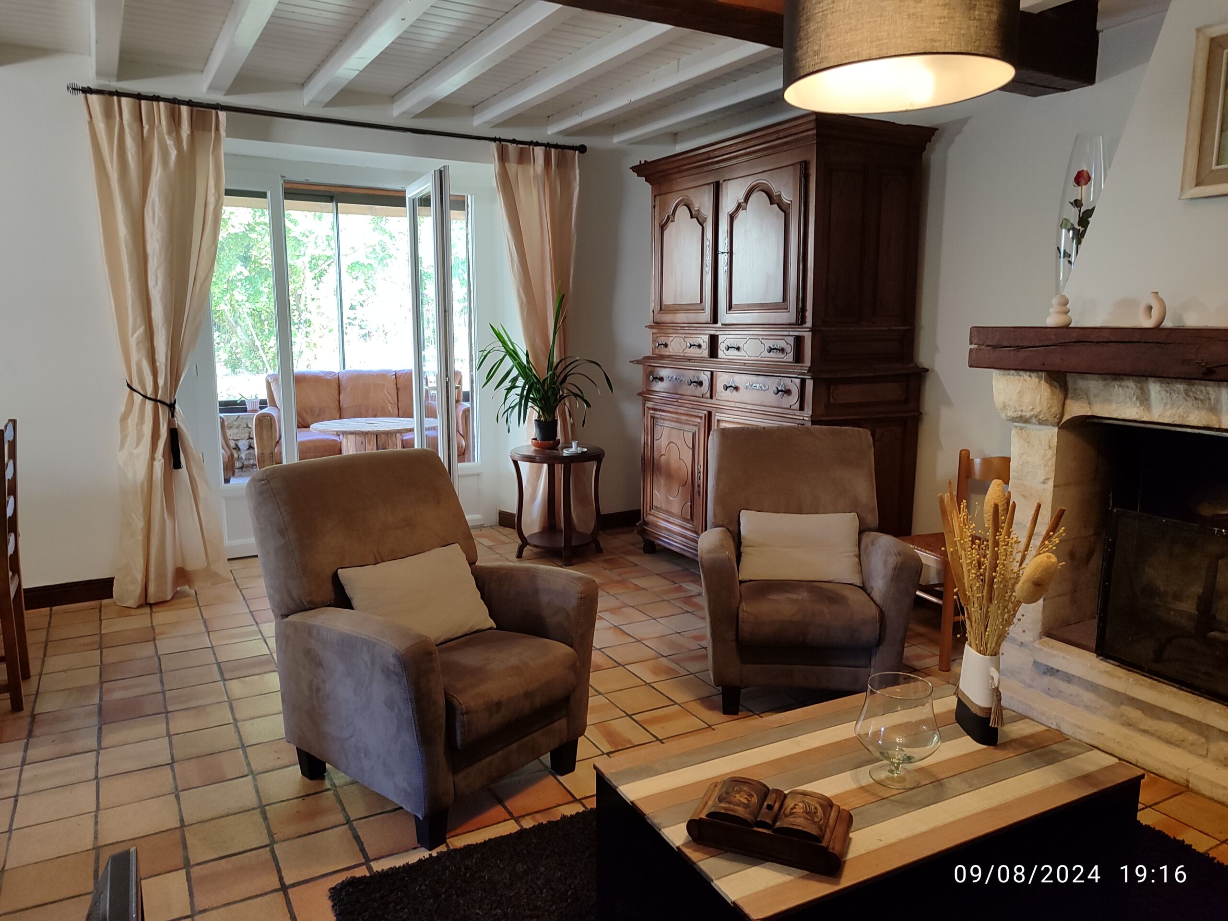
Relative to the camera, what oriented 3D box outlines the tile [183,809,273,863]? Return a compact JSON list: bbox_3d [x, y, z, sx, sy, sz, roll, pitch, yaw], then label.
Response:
[{"bbox_3d":[-1.056,1.031,2.424,0.198,0.015,0.198,-5,10,-29],"label":"tile"}]

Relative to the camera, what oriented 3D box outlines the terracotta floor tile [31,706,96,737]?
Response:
[{"bbox_3d":[-1.914,0.916,3.101,0.198,0.015,0.198,-5,10,-29],"label":"terracotta floor tile"}]

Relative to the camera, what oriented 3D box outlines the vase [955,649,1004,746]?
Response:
[{"bbox_3d":[0.881,0.550,2.136,0.082,0.205,0.190,0,9,0],"label":"vase"}]

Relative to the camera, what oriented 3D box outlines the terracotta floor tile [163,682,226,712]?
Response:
[{"bbox_3d":[-1.553,0.886,3.303,0.198,0.015,0.198,-5,10,-29],"label":"terracotta floor tile"}]

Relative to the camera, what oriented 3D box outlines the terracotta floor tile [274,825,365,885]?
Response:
[{"bbox_3d":[-0.806,1.079,2.427,0.200,0.015,0.200,-5,11,-29],"label":"terracotta floor tile"}]

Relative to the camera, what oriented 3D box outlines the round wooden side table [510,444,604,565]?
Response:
[{"bbox_3d":[-0.332,0.259,5.378,0.568,0.649,0.568,0,9,0],"label":"round wooden side table"}]

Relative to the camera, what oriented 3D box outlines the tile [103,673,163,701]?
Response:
[{"bbox_3d":[-1.892,0.898,3.482,0.200,0.015,0.200,-5,11,-29],"label":"tile"}]

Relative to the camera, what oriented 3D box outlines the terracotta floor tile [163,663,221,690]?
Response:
[{"bbox_3d":[-1.669,0.866,3.511,0.200,0.018,0.200,-5,11,-29],"label":"terracotta floor tile"}]

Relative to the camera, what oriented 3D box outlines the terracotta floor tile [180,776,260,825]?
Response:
[{"bbox_3d":[-1.155,1.002,2.603,0.198,0.015,0.198,-5,10,-29],"label":"terracotta floor tile"}]

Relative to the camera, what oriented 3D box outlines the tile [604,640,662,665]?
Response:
[{"bbox_3d":[0.079,0.848,3.864,0.200,0.015,0.200,-5,11,-29],"label":"tile"}]

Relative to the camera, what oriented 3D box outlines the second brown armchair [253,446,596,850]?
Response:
[{"bbox_3d":[-0.625,0.510,2.844,0.869,0.975,0.748,8,12,40],"label":"second brown armchair"}]

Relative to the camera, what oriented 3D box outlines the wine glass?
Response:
[{"bbox_3d":[0.626,0.597,1.956,0.181,0.214,0.181,0,9,0],"label":"wine glass"}]

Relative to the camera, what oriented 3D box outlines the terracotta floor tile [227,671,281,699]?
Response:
[{"bbox_3d":[-1.363,0.863,3.379,0.196,0.014,0.196,-5,10,-29],"label":"terracotta floor tile"}]

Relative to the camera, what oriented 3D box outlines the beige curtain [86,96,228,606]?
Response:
[{"bbox_3d":[-2.145,-0.489,4.288,0.630,2.360,0.190,-5,10,-29],"label":"beige curtain"}]

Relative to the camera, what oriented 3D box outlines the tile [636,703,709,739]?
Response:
[{"bbox_3d":[0.195,0.932,3.151,0.200,0.018,0.200,-5,11,-29],"label":"tile"}]

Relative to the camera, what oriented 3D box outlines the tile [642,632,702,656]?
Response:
[{"bbox_3d":[0.255,0.813,3.881,0.200,0.018,0.200,-5,11,-29],"label":"tile"}]

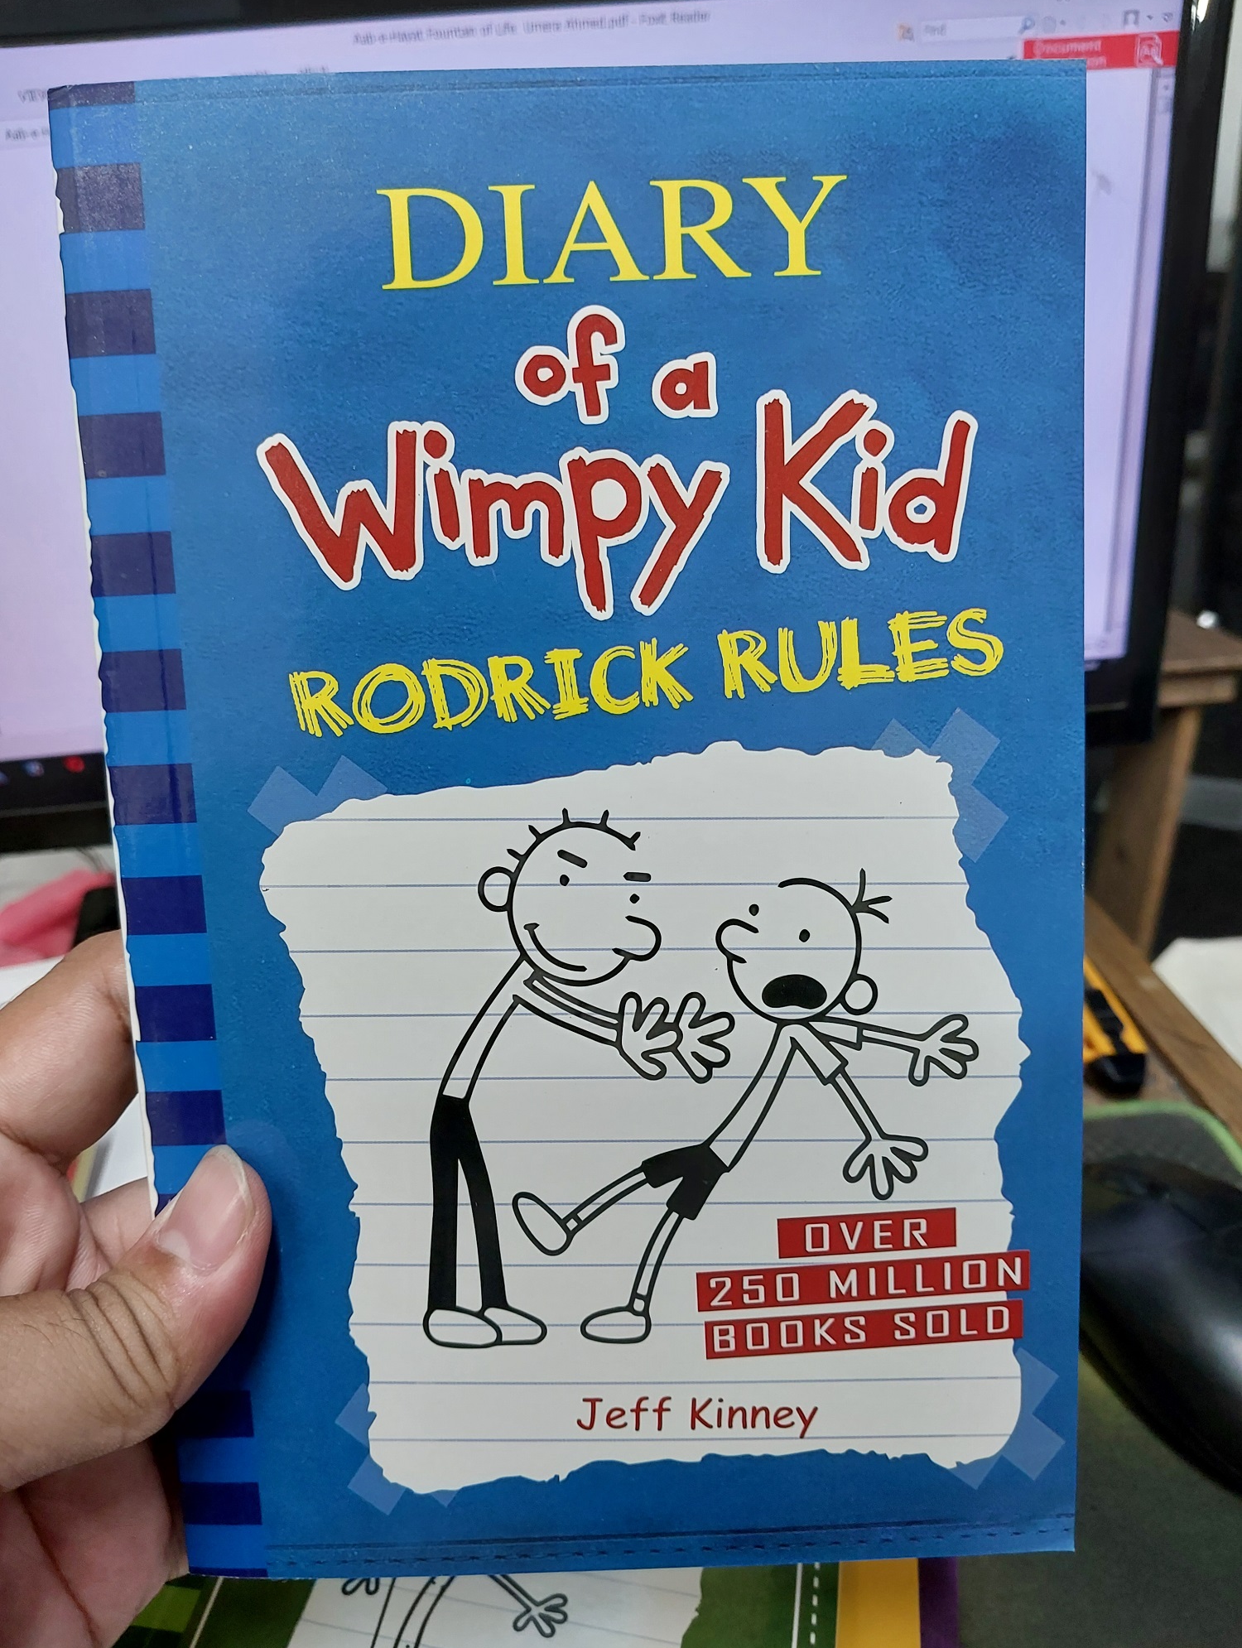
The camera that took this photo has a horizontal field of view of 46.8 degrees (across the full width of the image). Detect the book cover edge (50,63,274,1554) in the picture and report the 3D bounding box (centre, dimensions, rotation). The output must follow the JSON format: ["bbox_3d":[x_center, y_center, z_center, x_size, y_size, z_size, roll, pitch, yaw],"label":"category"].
[{"bbox_3d":[-0.061,0.008,0.196,0.011,0.202,0.009,-2,9,0],"label":"book cover edge"}]

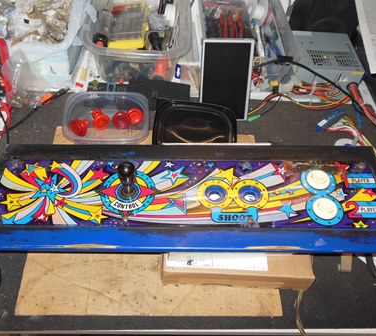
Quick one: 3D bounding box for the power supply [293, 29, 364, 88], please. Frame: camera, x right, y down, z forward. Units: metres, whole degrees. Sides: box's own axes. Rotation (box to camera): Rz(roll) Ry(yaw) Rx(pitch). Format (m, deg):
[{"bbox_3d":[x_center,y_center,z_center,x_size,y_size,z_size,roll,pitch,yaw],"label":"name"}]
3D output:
[{"bbox_3d":[0.309,-0.242,0.891,0.150,0.086,0.140,0,54,-1],"label":"power supply"}]

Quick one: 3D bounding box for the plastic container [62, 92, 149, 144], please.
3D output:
[{"bbox_3d":[-0.168,-0.093,0.800,0.172,0.047,0.145,0,54,-1],"label":"plastic container"}]

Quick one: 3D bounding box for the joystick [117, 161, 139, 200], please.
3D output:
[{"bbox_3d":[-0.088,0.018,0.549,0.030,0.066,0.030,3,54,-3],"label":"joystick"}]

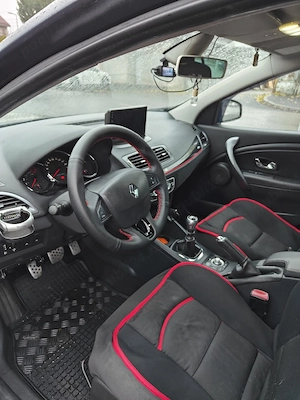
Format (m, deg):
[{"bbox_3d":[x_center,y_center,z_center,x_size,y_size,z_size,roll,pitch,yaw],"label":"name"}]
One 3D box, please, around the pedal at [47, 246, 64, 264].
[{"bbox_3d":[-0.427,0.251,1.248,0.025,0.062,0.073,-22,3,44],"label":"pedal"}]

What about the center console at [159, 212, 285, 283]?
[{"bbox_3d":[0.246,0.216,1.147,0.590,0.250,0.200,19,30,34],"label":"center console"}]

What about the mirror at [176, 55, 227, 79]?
[{"bbox_3d":[0.170,-0.446,0.940,0.238,0.063,0.038,-15,31,-35],"label":"mirror"}]

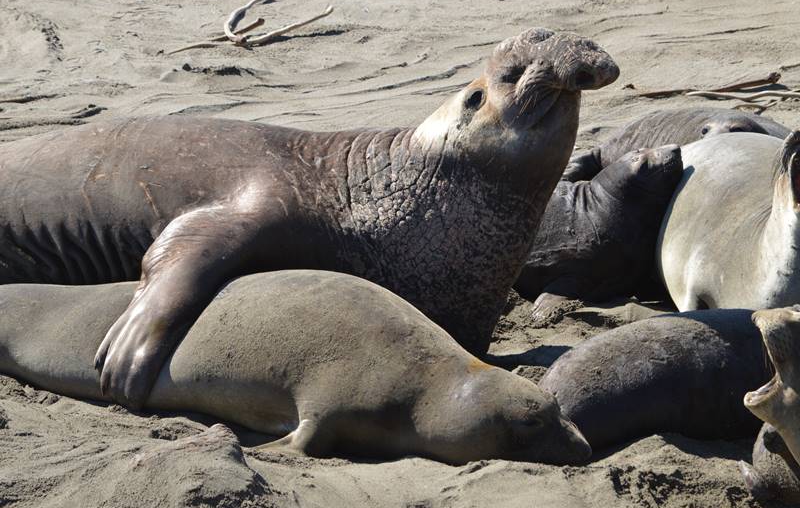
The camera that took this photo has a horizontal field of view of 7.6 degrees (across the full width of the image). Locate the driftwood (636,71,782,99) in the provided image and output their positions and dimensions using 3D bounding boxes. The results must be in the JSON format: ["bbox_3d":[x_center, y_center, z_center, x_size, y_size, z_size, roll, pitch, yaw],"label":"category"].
[{"bbox_3d":[1.343,-0.731,26.016,0.680,0.090,0.120,-5,16,-16],"label":"driftwood"}]

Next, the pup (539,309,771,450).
[{"bbox_3d":[1.016,0.442,21.120,1.300,0.460,0.520,-2,15,-8],"label":"pup"}]

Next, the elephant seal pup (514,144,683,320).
[{"bbox_3d":[0.571,-0.186,23.040,1.150,0.550,0.470,5,16,17],"label":"elephant seal pup"}]

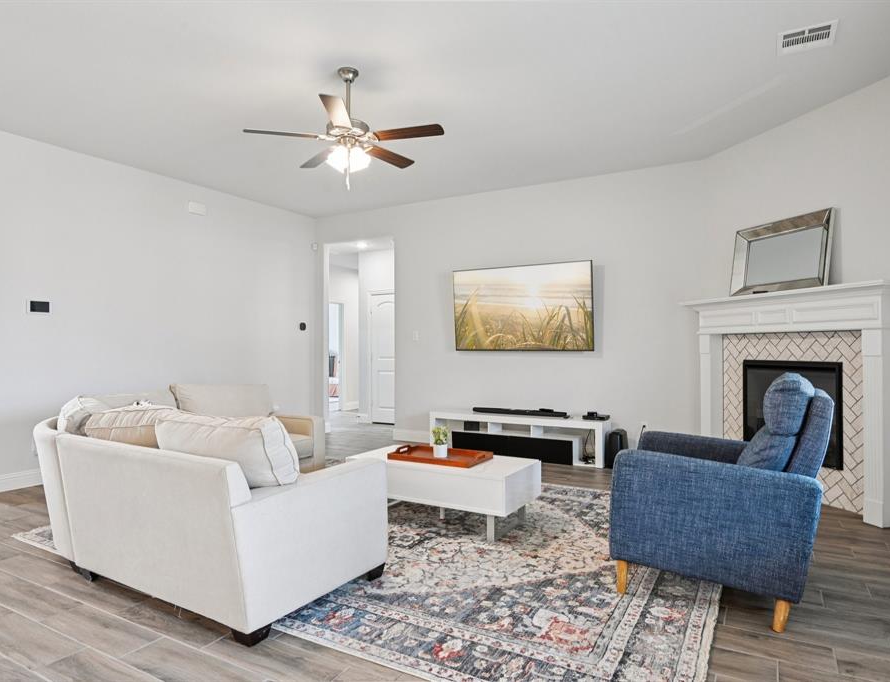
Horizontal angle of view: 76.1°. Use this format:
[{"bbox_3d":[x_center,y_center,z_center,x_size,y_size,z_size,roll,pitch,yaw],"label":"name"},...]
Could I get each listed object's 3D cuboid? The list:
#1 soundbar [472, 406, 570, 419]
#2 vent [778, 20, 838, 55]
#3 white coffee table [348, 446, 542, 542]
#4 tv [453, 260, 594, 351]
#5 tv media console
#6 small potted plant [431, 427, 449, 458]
[{"bbox_3d":[0.818,0.804,6.403,1.090,0.055,0.090,0,-1,30],"label":"soundbar"},{"bbox_3d":[2.118,-1.761,3.333,0.290,0.025,0.280,0,-1,30],"label":"vent"},{"bbox_3d":[-0.017,1.038,3.974,1.225,0.420,0.590,0,-1,30],"label":"white coffee table"},{"bbox_3d":[0.853,-0.361,6.418,1.665,0.955,0.055,0,4,30],"label":"tv"},{"bbox_3d":[0.785,1.053,6.316,2.010,0.447,0.345,0,-1,30],"label":"tv media console"},{"bbox_3d":[-0.032,0.706,3.987,0.115,0.222,0.115,0,-1,0],"label":"small potted plant"}]

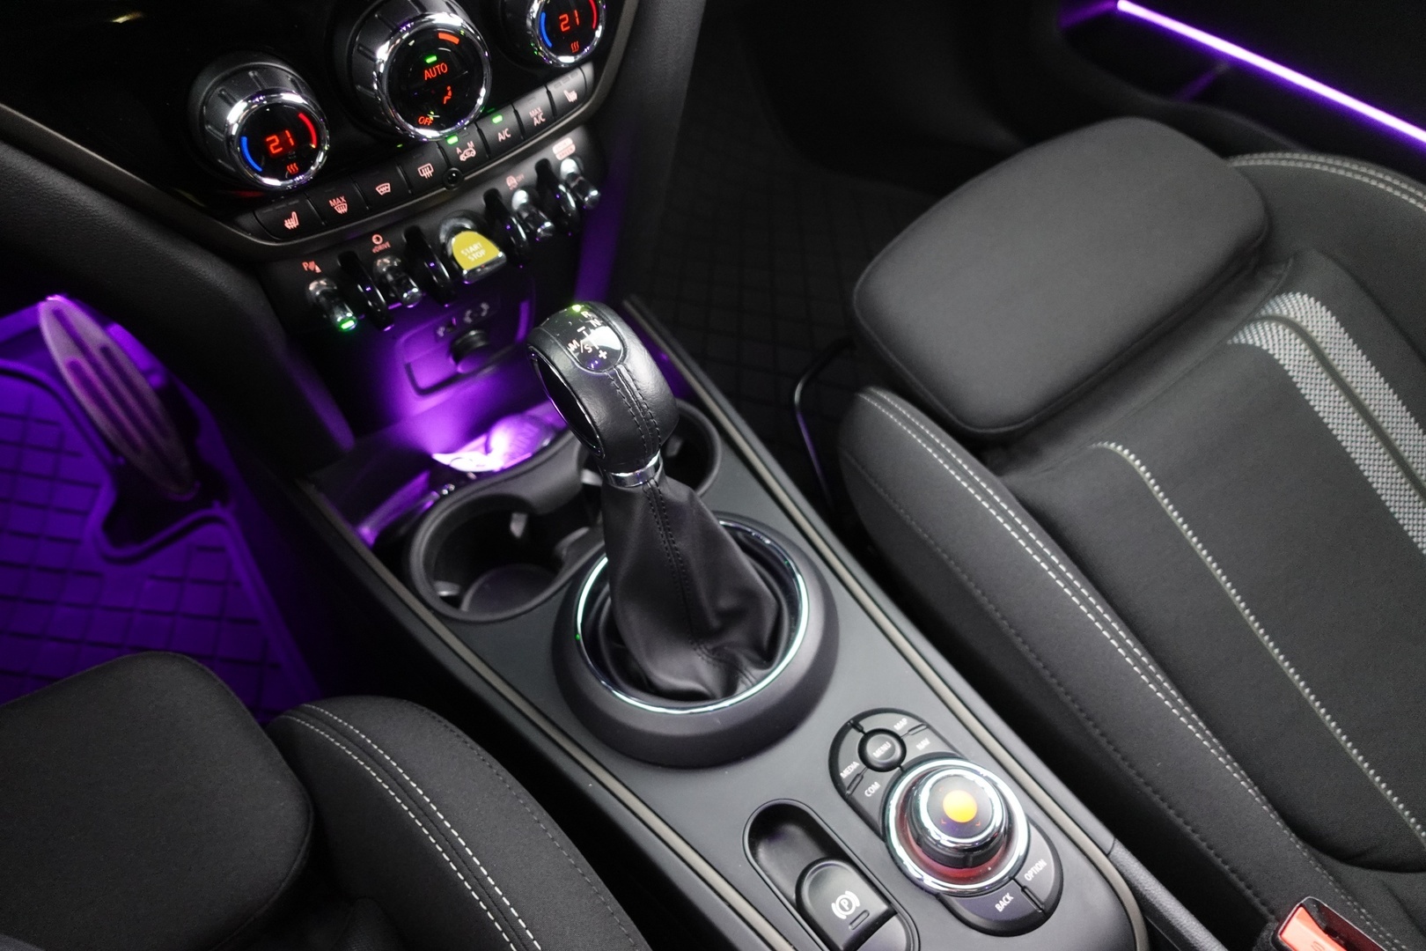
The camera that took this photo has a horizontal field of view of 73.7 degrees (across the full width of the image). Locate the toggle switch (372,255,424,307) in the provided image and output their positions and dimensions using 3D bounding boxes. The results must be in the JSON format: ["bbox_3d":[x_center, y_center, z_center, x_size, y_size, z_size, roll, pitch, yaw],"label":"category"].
[{"bbox_3d":[-0.153,-0.094,0.463,0.013,0.018,0.026,-33,50,-22],"label":"toggle switch"}]

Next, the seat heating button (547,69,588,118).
[{"bbox_3d":[-0.073,-0.189,0.470,0.007,0.017,0.021,21,54,39],"label":"seat heating button"}]

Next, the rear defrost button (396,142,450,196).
[{"bbox_3d":[-0.134,-0.142,0.438,0.020,0.017,0.007,-31,40,-17],"label":"rear defrost button"}]

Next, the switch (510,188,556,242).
[{"bbox_3d":[-0.093,-0.134,0.491,0.013,0.018,0.026,-33,50,-22],"label":"switch"}]

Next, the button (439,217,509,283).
[{"bbox_3d":[-0.121,-0.112,0.478,0.026,0.021,0.025,-33,50,-22],"label":"button"}]

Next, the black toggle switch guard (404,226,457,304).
[{"bbox_3d":[-0.141,-0.104,0.479,0.009,0.042,0.020,-32,51,-18],"label":"black toggle switch guard"}]

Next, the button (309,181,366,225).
[{"bbox_3d":[-0.168,-0.122,0.426,0.020,0.016,0.008,-33,34,-22],"label":"button"}]

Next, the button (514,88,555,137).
[{"bbox_3d":[-0.088,-0.177,0.466,0.020,0.016,0.008,-33,34,-22],"label":"button"}]

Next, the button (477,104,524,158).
[{"bbox_3d":[-0.102,-0.164,0.452,0.020,0.017,0.007,-38,42,-22],"label":"button"}]

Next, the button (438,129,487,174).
[{"bbox_3d":[-0.119,-0.153,0.452,0.020,0.016,0.008,-33,34,-22],"label":"button"}]

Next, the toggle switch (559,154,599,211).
[{"bbox_3d":[-0.069,-0.156,0.510,0.011,0.022,0.025,-32,51,-18],"label":"toggle switch"}]

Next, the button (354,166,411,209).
[{"bbox_3d":[-0.151,-0.133,0.433,0.020,0.017,0.007,-27,39,-14],"label":"button"}]

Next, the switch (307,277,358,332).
[{"bbox_3d":[-0.177,-0.079,0.445,0.013,0.018,0.026,-33,50,-22],"label":"switch"}]

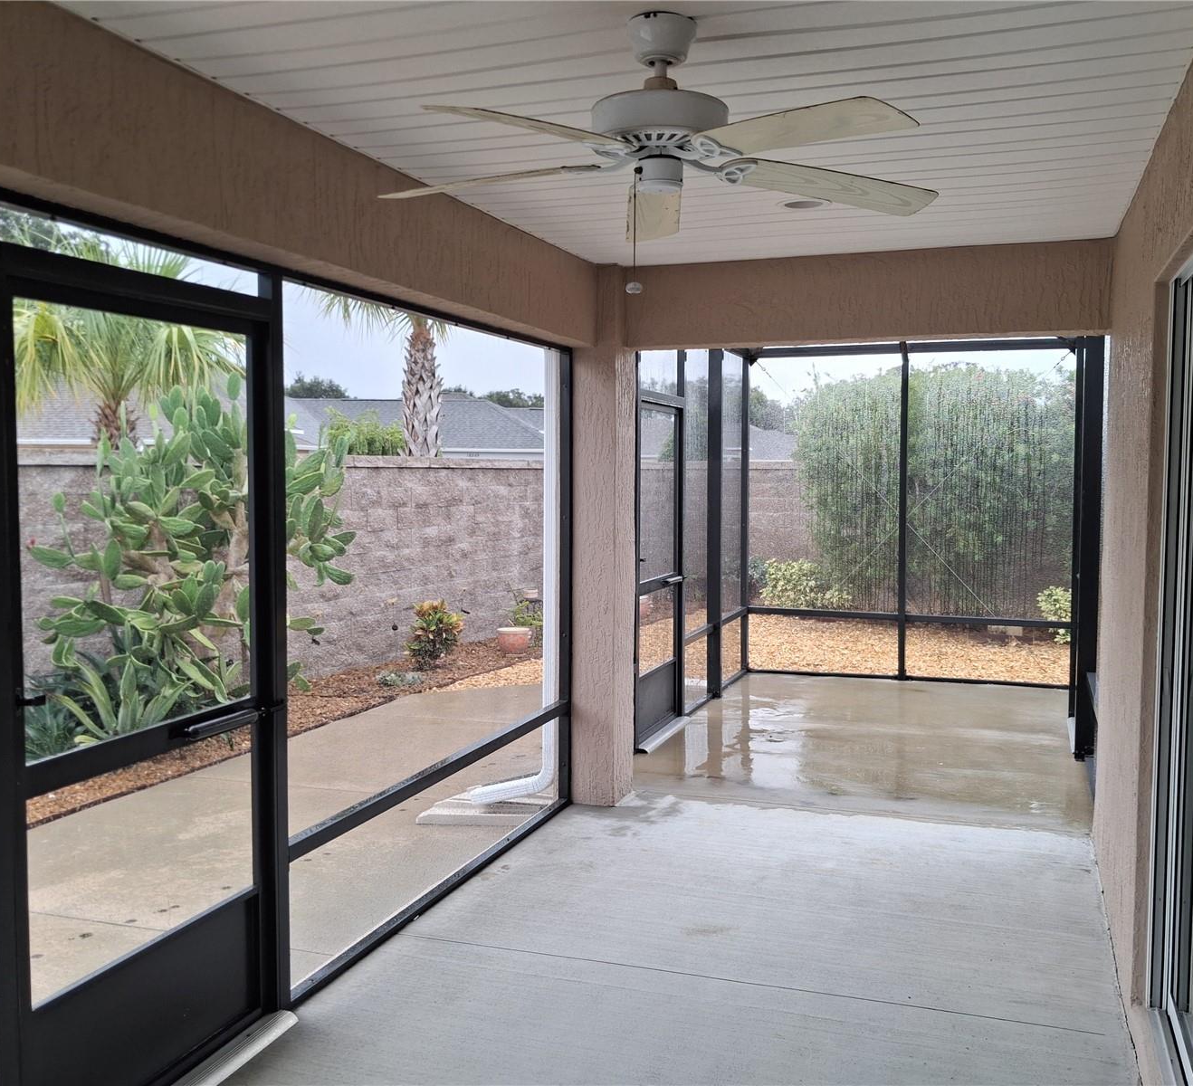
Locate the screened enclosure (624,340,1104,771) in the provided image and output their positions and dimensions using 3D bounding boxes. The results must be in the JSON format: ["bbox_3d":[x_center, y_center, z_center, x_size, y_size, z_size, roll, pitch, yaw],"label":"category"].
[{"bbox_3d":[1.810,-0.172,7.184,2.500,2.680,3.500,1,4,20],"label":"screened enclosure"}]

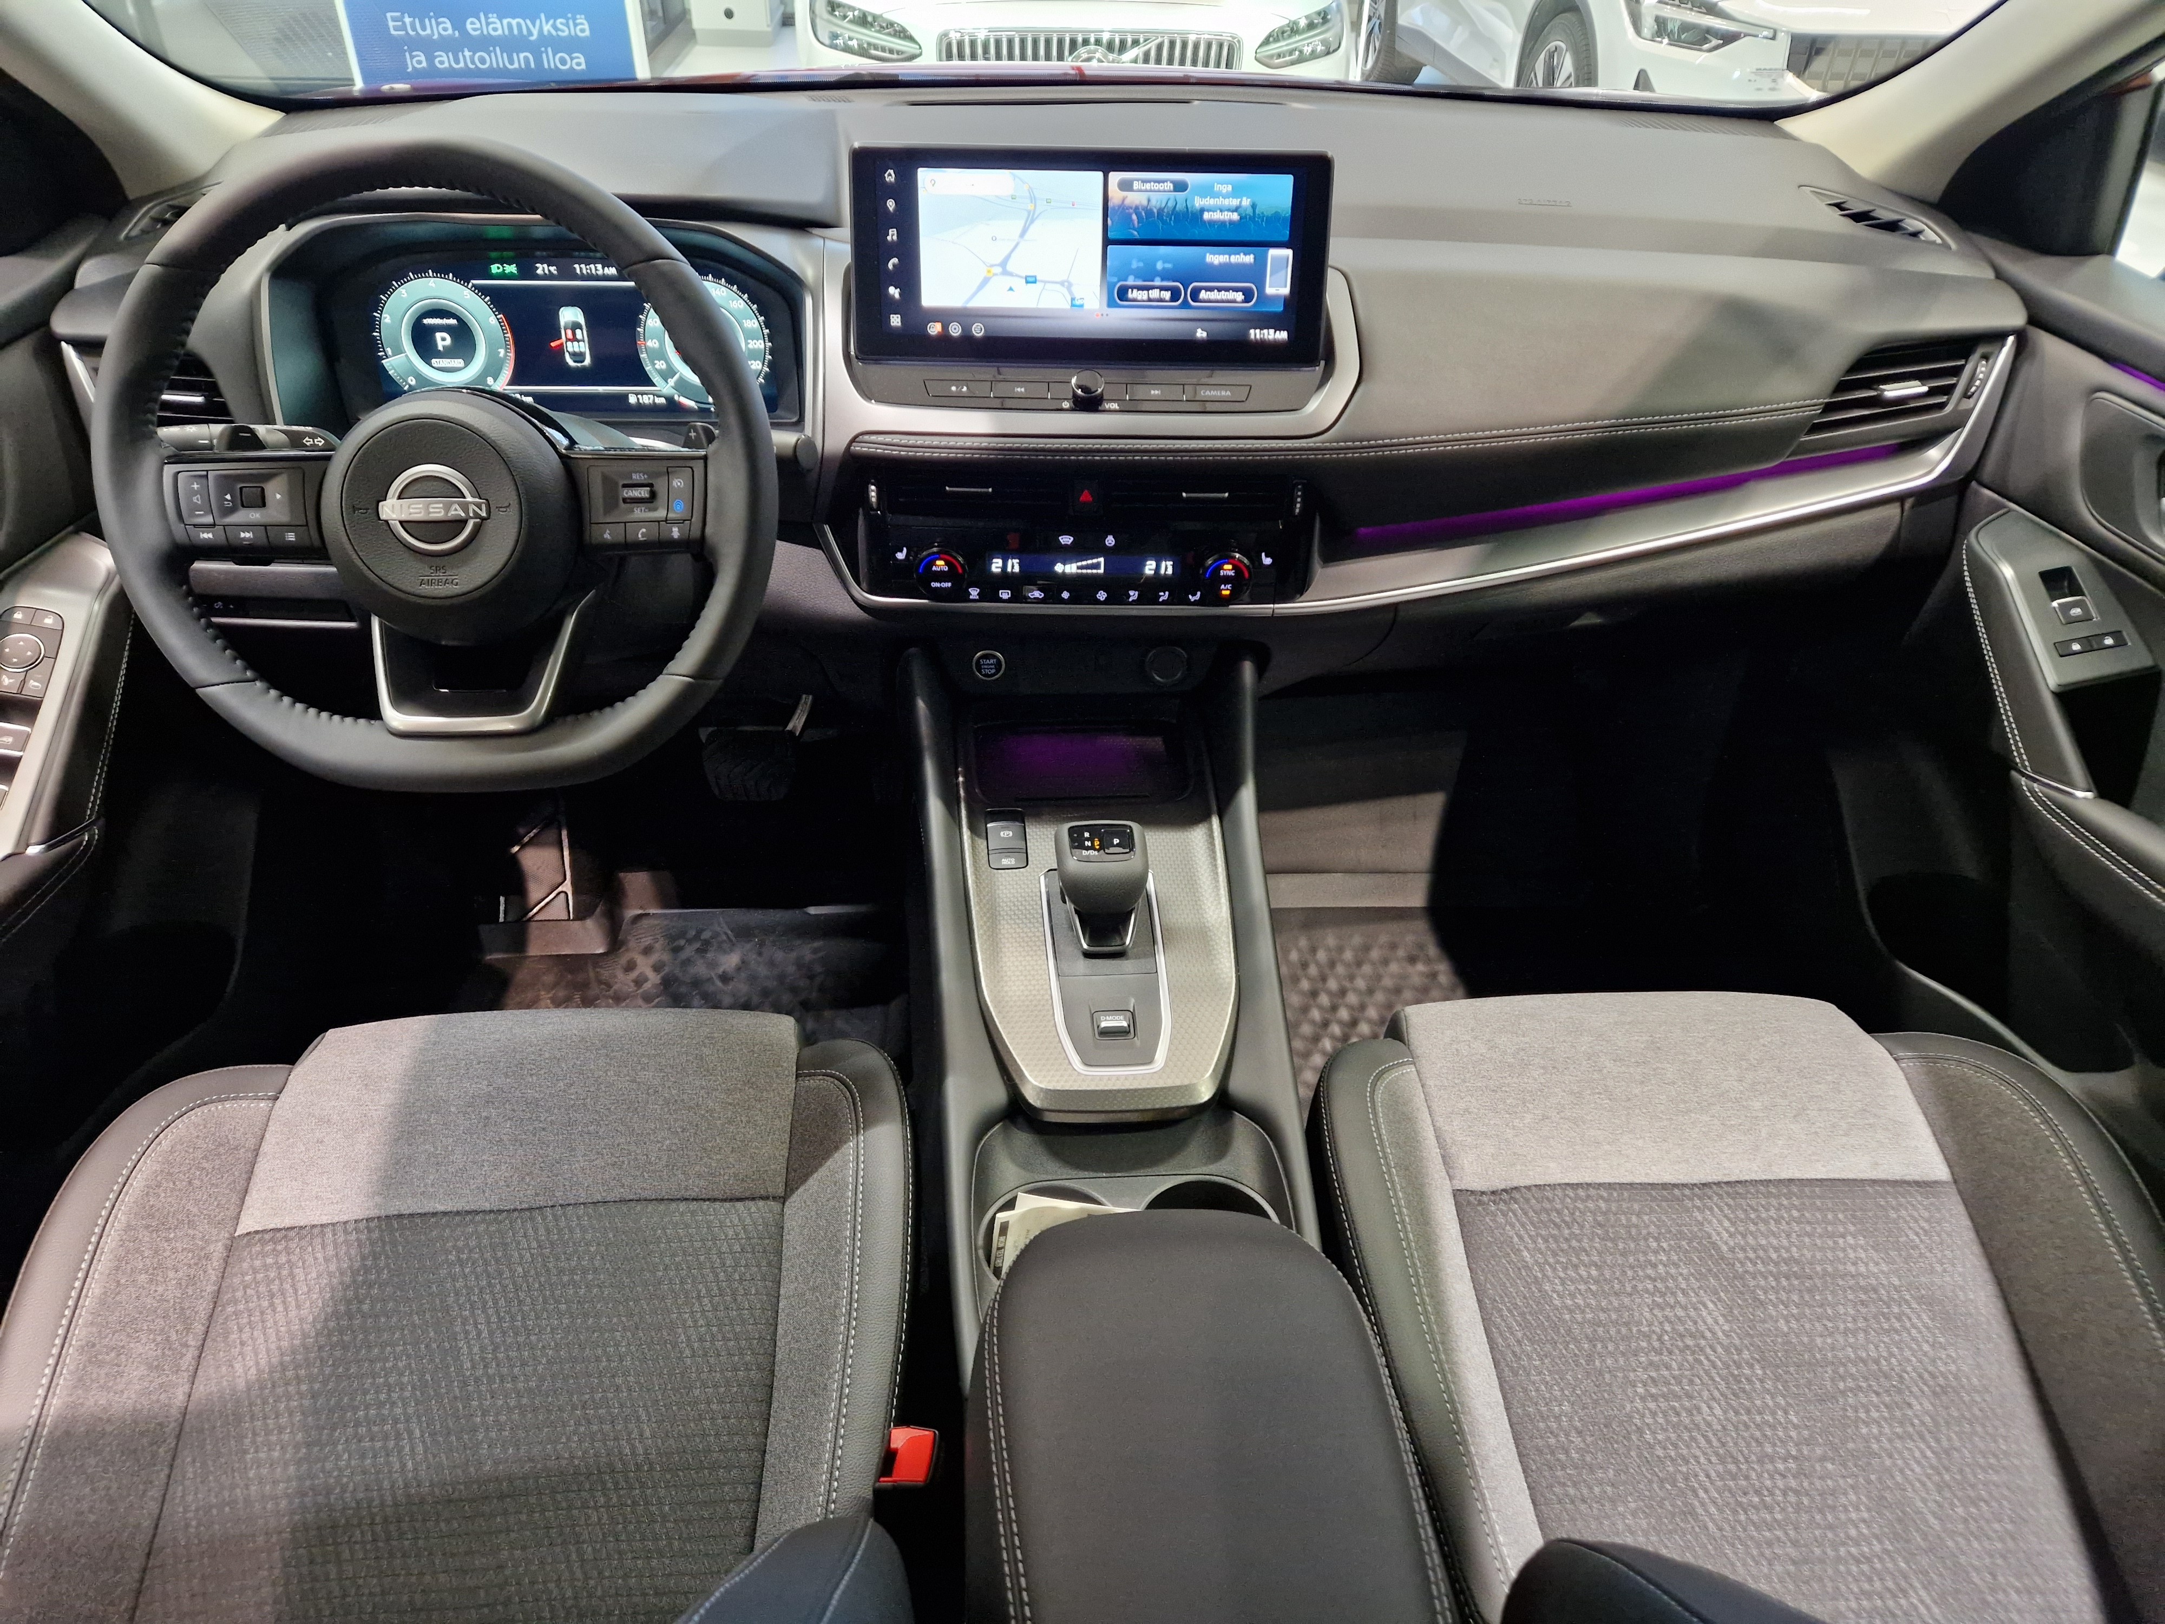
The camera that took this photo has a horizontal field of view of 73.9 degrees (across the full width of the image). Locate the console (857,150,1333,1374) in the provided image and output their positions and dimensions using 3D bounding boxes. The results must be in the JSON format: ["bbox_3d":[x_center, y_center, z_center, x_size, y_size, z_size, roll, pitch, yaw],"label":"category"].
[{"bbox_3d":[0.018,-0.033,0.902,0.330,0.600,0.710,-1,35,-3],"label":"console"}]

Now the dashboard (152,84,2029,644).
[{"bbox_3d":[-0.006,-0.378,1.202,1.430,0.390,0.480,-1,35,-3],"label":"dashboard"}]

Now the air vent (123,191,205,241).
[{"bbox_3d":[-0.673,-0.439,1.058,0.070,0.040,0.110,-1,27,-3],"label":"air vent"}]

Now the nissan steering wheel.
[{"bbox_3d":[-0.363,-0.193,0.813,0.375,0.362,0.110,-1,10,-3],"label":"nissan steering wheel"}]

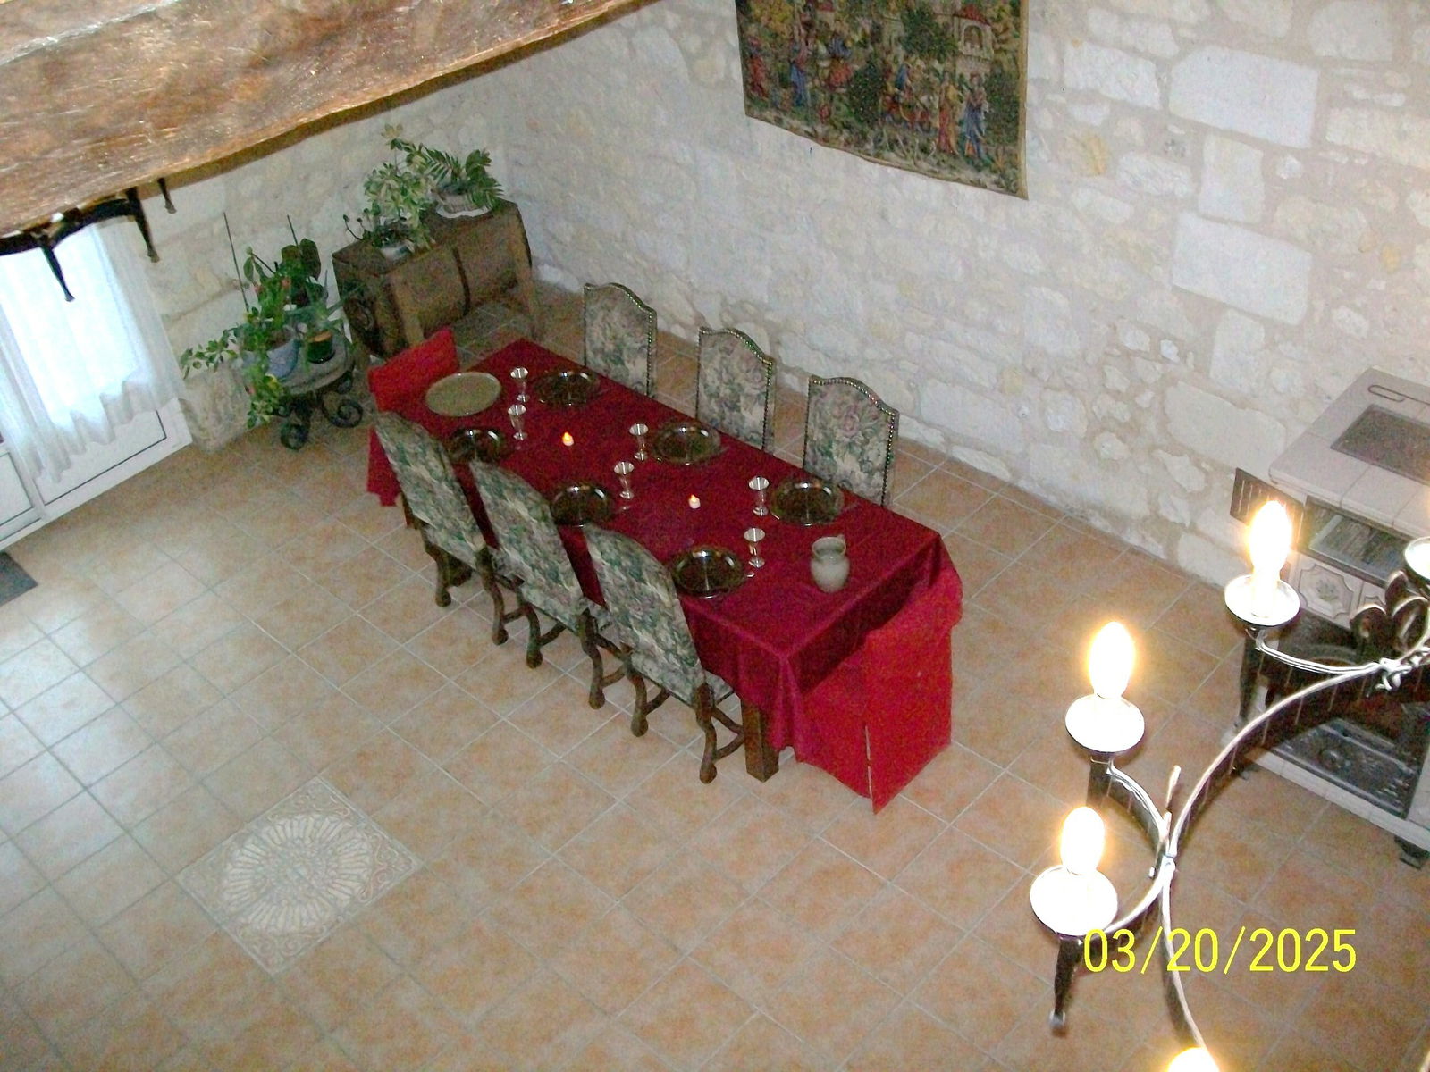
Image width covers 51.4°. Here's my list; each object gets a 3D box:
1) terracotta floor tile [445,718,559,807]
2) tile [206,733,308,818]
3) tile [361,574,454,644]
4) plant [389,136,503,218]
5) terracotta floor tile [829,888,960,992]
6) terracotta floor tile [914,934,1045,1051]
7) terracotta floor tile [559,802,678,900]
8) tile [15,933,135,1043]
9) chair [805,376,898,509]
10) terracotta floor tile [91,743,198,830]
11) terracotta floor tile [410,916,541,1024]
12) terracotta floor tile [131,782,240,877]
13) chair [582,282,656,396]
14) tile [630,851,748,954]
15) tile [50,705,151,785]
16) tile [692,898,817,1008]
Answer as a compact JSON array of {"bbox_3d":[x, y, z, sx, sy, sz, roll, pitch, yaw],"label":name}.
[{"bbox_3d":[-0.825,0.869,5.689,0.330,0.010,0.330,28,49,35],"label":"terracotta floor tile"},{"bbox_3d":[-1.772,0.948,5.791,0.321,0.010,0.321,28,49,34],"label":"tile"},{"bbox_3d":[-1.327,0.322,6.460,0.325,0.010,0.325,28,49,35],"label":"tile"},{"bbox_3d":[-1.443,-1.929,7.988,0.420,0.360,0.500,28,49,35],"label":"plant"},{"bbox_3d":[0.612,1.348,4.947,0.332,0.012,0.332,28,49,35],"label":"terracotta floor tile"},{"bbox_3d":[0.849,1.460,4.736,0.325,0.010,0.325,28,49,35],"label":"terracotta floor tile"},{"bbox_3d":[-0.347,1.145,5.395,0.321,0.010,0.321,28,49,34],"label":"terracotta floor tile"},{"bbox_3d":[-2.162,1.531,5.023,0.332,0.012,0.332,28,49,35],"label":"tile"},{"bbox_3d":[0.385,-0.026,5.799,0.460,1.102,0.558,28,49,35],"label":"chair"},{"bbox_3d":[-2.203,0.964,5.735,0.325,0.010,0.325,28,49,35],"label":"terracotta floor tile"},{"bbox_3d":[-0.791,1.440,4.949,0.330,0.010,0.330,28,49,35],"label":"terracotta floor tile"},{"bbox_3d":[-1.990,1.108,5.614,0.321,0.010,0.321,28,49,34],"label":"terracotta floor tile"},{"bbox_3d":[-0.532,-0.510,6.519,0.460,1.102,0.558,28,49,35],"label":"chair"},{"bbox_3d":[-0.101,1.274,5.207,0.321,0.010,0.321,28,49,34],"label":"tile"},{"bbox_3d":[-2.441,0.838,5.934,0.330,0.010,0.330,28,49,35],"label":"tile"},{"bbox_3d":[0.140,1.387,4.960,0.332,0.012,0.332,28,49,35],"label":"tile"}]

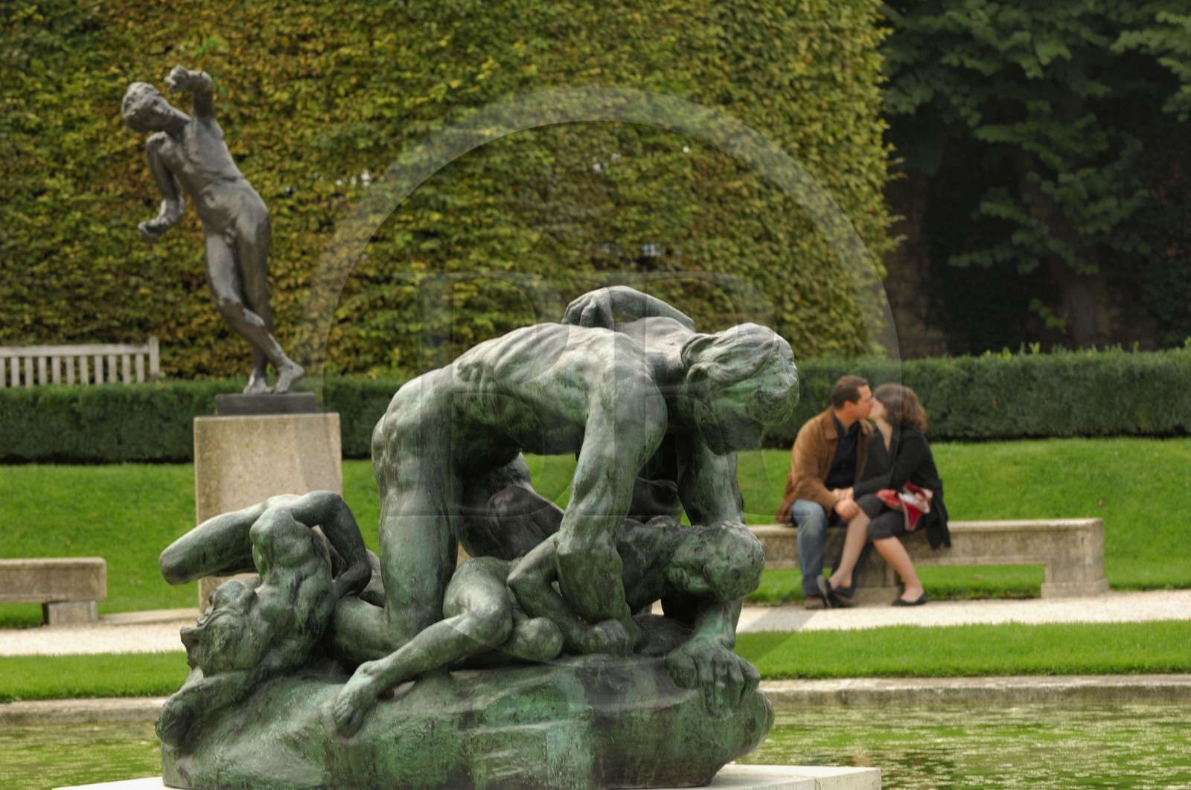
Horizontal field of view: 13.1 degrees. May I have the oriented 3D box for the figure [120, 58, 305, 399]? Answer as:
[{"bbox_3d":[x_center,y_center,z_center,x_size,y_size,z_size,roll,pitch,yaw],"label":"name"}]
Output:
[{"bbox_3d":[-2.183,-0.942,29.600,0.960,1.870,0.760,-1,1,20],"label":"figure"}]

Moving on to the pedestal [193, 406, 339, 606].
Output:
[{"bbox_3d":[-1.863,0.671,29.548,0.820,1.110,0.800,-2,1,-5],"label":"pedestal"}]

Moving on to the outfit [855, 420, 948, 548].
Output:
[{"bbox_3d":[1.700,0.510,28.850,0.450,0.690,0.520,-1,1,35],"label":"outfit"}]

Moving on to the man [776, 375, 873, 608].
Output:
[{"bbox_3d":[1.271,0.529,28.750,0.530,1.280,0.750,-2,1,-14],"label":"man"}]

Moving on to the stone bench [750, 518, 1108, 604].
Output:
[{"bbox_3d":[1.548,0.930,28.941,2.550,0.420,0.470,-2,1,12],"label":"stone bench"}]

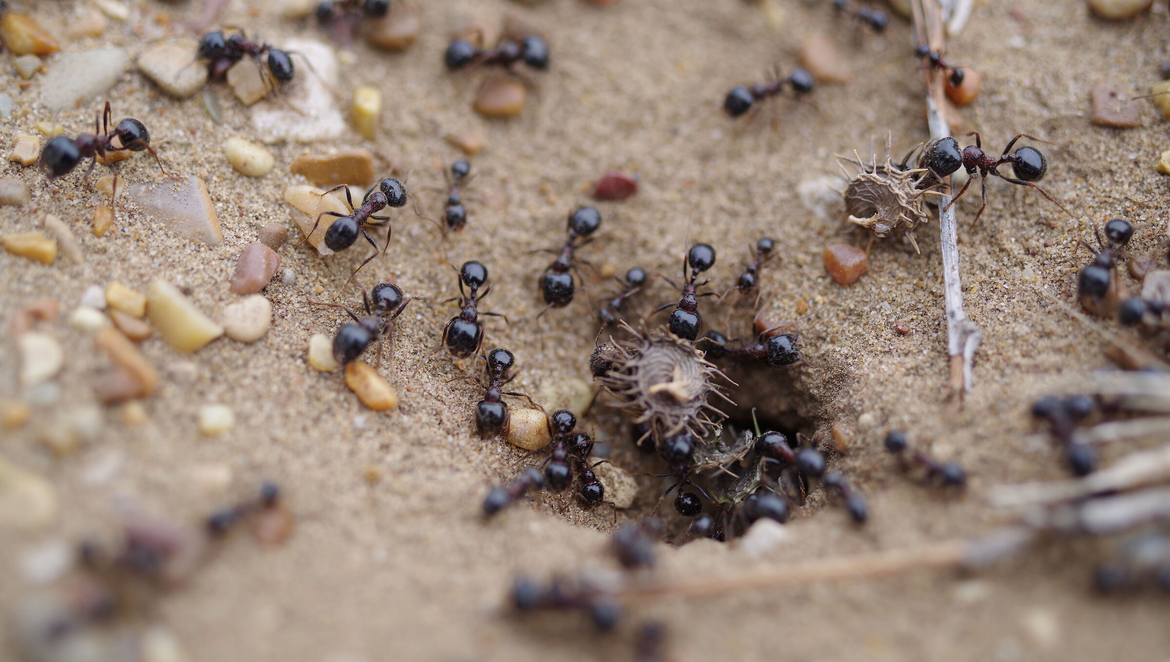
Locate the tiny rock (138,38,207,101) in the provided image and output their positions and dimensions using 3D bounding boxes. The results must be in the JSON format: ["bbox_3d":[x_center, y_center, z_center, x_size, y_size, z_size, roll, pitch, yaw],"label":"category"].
[{"bbox_3d":[-0.033,-0.021,0.129,0.005,0.002,0.005,36,57,29],"label":"tiny rock"}]

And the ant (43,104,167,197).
[{"bbox_3d":[-0.037,-0.014,0.124,0.010,0.005,0.007,-19,46,-19],"label":"ant"}]

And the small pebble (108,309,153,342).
[{"bbox_3d":[-0.031,0.000,0.111,0.003,0.001,0.002,30,54,25],"label":"small pebble"}]

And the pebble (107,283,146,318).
[{"bbox_3d":[-0.037,-0.002,0.131,0.003,0.002,0.002,20,51,17],"label":"pebble"}]

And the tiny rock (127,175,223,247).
[{"bbox_3d":[-0.032,-0.009,0.126,0.006,0.003,0.008,-10,44,-11],"label":"tiny rock"}]

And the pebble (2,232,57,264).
[{"bbox_3d":[-0.042,-0.006,0.122,0.004,0.002,0.002,19,51,16],"label":"pebble"}]

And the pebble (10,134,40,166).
[{"bbox_3d":[-0.045,-0.014,0.130,0.002,0.002,0.003,-10,44,-11],"label":"pebble"}]

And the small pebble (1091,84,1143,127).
[{"bbox_3d":[0.048,-0.021,0.148,0.004,0.002,0.004,-2,48,-2],"label":"small pebble"}]

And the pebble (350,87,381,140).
[{"bbox_3d":[-0.020,-0.020,0.150,0.003,0.003,0.003,0,48,0],"label":"pebble"}]

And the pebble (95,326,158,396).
[{"bbox_3d":[-0.033,0.002,0.116,0.003,0.003,0.005,-33,56,-26],"label":"pebble"}]

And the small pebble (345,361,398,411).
[{"bbox_3d":[-0.016,0.004,0.123,0.003,0.002,0.005,-28,52,-25],"label":"small pebble"}]

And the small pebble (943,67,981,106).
[{"bbox_3d":[0.032,-0.021,0.137,0.003,0.003,0.003,0,43,0],"label":"small pebble"}]

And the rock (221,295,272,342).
[{"bbox_3d":[-0.026,-0.001,0.123,0.004,0.002,0.004,0,48,0],"label":"rock"}]

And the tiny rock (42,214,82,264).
[{"bbox_3d":[-0.043,-0.008,0.134,0.002,0.001,0.004,-17,50,-15],"label":"tiny rock"}]

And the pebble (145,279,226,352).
[{"bbox_3d":[-0.027,-0.001,0.112,0.003,0.003,0.006,-35,56,-28],"label":"pebble"}]

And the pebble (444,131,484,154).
[{"bbox_3d":[-0.010,-0.016,0.140,0.003,0.001,0.002,8,49,8],"label":"pebble"}]

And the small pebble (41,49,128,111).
[{"bbox_3d":[-0.039,-0.020,0.127,0.008,0.002,0.004,-33,55,-27],"label":"small pebble"}]

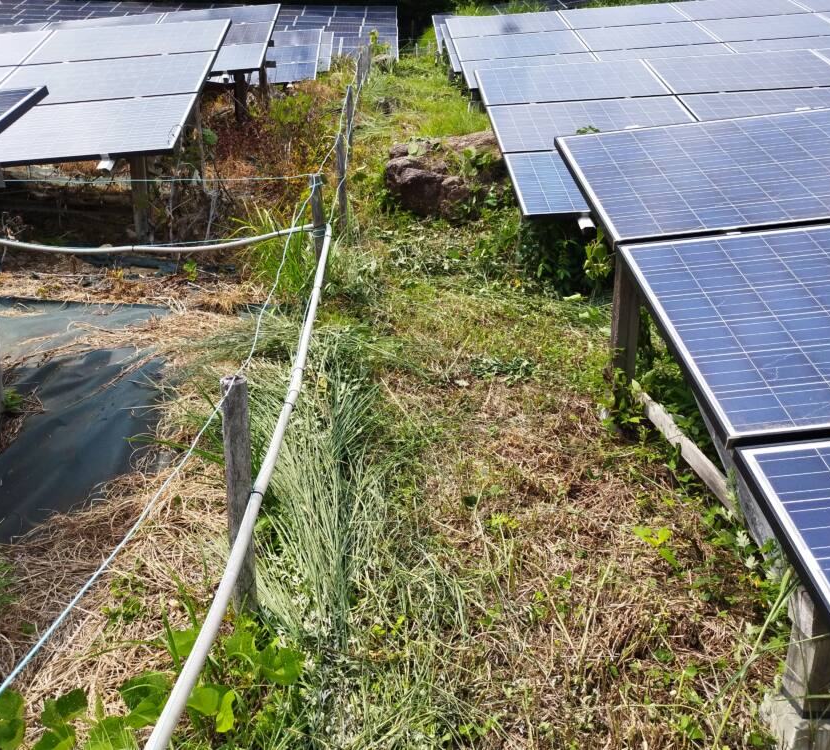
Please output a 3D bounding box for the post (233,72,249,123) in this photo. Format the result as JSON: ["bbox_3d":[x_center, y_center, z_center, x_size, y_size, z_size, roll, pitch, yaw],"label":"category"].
[{"bbox_3d":[-2.100,-3.390,9.450,0.095,0.660,0.095,-2,10,-2],"label":"post"}]

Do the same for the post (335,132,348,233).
[{"bbox_3d":[-0.520,-1.375,5.600,0.062,0.720,0.062,-2,10,-2],"label":"post"}]

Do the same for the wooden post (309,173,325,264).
[{"bbox_3d":[-0.631,-1.020,5.070,0.062,0.600,0.062,-2,10,-2],"label":"wooden post"}]

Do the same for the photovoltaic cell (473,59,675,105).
[{"bbox_3d":[1.436,-2.709,7.265,1.650,0.042,0.990,-4,39,-1],"label":"photovoltaic cell"}]

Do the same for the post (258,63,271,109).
[{"bbox_3d":[-1.995,-3.950,10.250,0.090,0.800,0.090,-2,10,-2],"label":"post"}]

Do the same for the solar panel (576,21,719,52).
[{"bbox_3d":[3.021,-4.426,10.244,1.650,0.042,0.990,-5,39,-1],"label":"solar panel"}]

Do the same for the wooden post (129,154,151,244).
[{"bbox_3d":[-1.911,-1.261,5.420,0.100,0.660,0.100,-2,12,-1],"label":"wooden post"}]

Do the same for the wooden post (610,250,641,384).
[{"bbox_3d":[0.865,-0.240,3.220,0.088,0.720,0.088,-2,10,-2],"label":"wooden post"}]

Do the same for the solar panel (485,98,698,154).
[{"bbox_3d":[1.488,-2.070,6.471,1.650,0.042,0.990,-4,39,-1],"label":"solar panel"}]

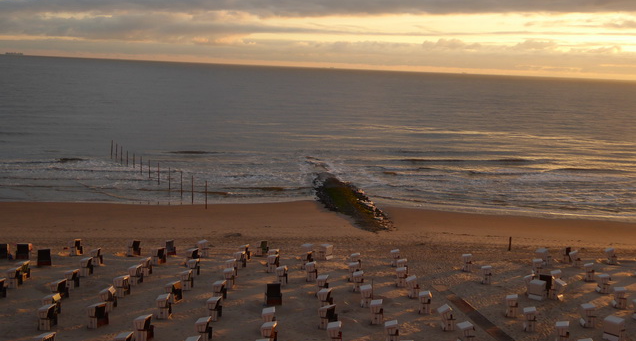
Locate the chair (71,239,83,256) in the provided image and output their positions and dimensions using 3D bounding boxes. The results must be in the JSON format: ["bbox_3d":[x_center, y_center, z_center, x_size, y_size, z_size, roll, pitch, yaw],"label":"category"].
[{"bbox_3d":[-25.256,8.031,84.551,0.970,1.600,1.200,6,8,23],"label":"chair"}]

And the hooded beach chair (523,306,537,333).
[{"bbox_3d":[16.454,11.585,62.759,0.950,1.600,1.200,4,7,9],"label":"hooded beach chair"}]

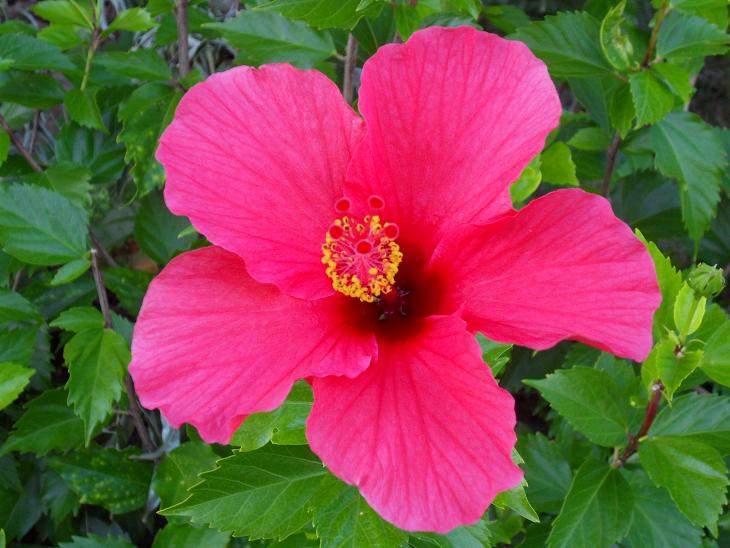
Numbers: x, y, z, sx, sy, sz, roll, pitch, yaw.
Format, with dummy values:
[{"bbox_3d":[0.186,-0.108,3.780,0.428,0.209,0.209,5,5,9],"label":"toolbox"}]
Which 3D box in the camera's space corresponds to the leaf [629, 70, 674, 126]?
[{"bbox_3d":[0.099,-0.061,0.435,0.016,0.008,0.021,-6,73,-8],"label":"leaf"}]

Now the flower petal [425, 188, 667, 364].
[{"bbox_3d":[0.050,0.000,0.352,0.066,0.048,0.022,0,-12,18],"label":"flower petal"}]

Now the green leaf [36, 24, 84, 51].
[{"bbox_3d":[-0.114,-0.089,0.475,0.019,0.011,0.007,0,-17,0],"label":"green leaf"}]

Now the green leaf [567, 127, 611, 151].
[{"bbox_3d":[0.083,-0.050,0.470,0.017,0.009,0.010,0,60,0],"label":"green leaf"}]

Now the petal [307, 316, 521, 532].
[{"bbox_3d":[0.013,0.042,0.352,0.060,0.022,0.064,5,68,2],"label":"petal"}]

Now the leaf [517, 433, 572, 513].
[{"bbox_3d":[0.061,0.068,0.435,0.022,0.010,0.028,6,64,3],"label":"leaf"}]

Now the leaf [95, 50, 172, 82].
[{"bbox_3d":[-0.087,-0.078,0.475,0.031,0.013,0.015,-9,54,-6],"label":"leaf"}]

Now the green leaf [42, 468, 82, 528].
[{"bbox_3d":[-0.114,0.084,0.475,0.015,0.022,0.008,-6,0,-2],"label":"green leaf"}]

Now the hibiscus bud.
[{"bbox_3d":[0.107,0.002,0.395,0.011,0.011,0.011,20,24,9],"label":"hibiscus bud"}]

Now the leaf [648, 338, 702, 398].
[{"bbox_3d":[0.092,0.028,0.375,0.016,0.009,0.019,6,64,3],"label":"leaf"}]

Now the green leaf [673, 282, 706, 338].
[{"bbox_3d":[0.101,0.011,0.392,0.011,0.018,0.007,9,0,1],"label":"green leaf"}]

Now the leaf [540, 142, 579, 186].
[{"bbox_3d":[0.062,-0.035,0.405,0.013,0.015,0.006,-19,6,-5],"label":"leaf"}]

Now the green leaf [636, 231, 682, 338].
[{"bbox_3d":[0.093,0.004,0.402,0.015,0.035,0.009,-13,0,-8],"label":"green leaf"}]

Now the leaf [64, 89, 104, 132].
[{"bbox_3d":[-0.100,-0.059,0.450,0.015,0.008,0.017,-9,67,-4],"label":"leaf"}]

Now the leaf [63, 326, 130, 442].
[{"bbox_3d":[-0.091,0.038,0.430,0.021,0.041,0.011,7,0,1],"label":"leaf"}]

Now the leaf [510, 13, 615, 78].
[{"bbox_3d":[0.067,-0.079,0.435,0.039,0.010,0.021,16,72,7],"label":"leaf"}]

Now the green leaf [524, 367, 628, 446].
[{"bbox_3d":[0.067,0.042,0.400,0.035,0.010,0.022,22,67,16],"label":"green leaf"}]

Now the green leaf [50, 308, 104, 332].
[{"bbox_3d":[-0.098,0.015,0.430,0.018,0.011,0.007,0,-17,0],"label":"green leaf"}]

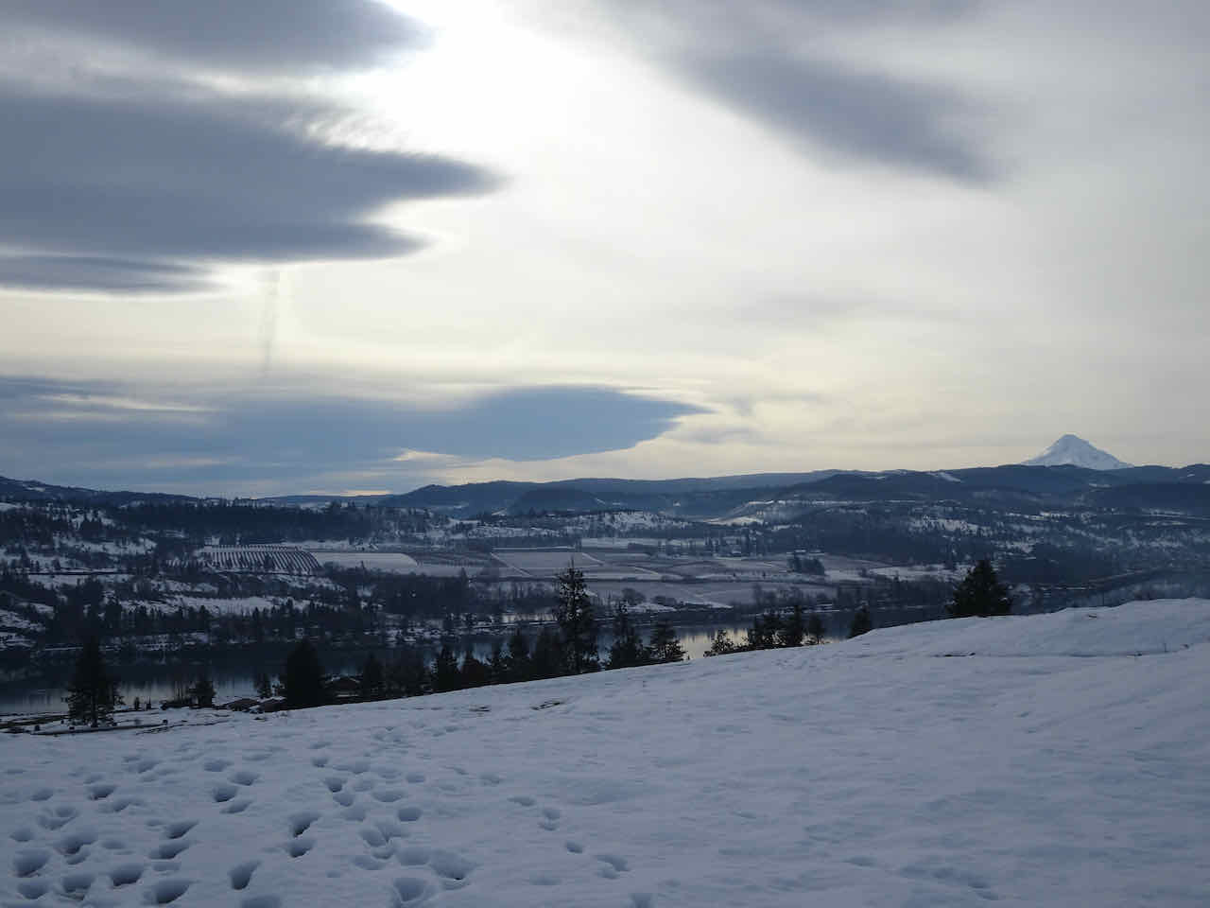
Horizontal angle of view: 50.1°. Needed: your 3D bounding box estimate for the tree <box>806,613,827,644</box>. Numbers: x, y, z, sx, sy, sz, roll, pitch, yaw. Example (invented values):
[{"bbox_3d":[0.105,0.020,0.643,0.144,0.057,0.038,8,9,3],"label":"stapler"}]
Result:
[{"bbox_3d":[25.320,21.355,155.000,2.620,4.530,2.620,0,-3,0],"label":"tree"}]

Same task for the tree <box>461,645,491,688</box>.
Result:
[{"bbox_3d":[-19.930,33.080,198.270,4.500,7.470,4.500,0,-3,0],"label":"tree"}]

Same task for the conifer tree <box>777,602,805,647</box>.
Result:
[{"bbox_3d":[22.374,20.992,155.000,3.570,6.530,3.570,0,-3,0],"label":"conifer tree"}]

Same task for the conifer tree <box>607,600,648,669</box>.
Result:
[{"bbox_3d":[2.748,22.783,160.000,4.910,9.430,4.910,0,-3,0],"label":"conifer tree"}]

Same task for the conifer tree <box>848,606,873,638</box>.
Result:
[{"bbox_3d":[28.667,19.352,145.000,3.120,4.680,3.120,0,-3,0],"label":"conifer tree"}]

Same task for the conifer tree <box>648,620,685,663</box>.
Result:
[{"bbox_3d":[8.620,26.760,182.850,5.190,6.890,5.190,0,-3,0],"label":"conifer tree"}]

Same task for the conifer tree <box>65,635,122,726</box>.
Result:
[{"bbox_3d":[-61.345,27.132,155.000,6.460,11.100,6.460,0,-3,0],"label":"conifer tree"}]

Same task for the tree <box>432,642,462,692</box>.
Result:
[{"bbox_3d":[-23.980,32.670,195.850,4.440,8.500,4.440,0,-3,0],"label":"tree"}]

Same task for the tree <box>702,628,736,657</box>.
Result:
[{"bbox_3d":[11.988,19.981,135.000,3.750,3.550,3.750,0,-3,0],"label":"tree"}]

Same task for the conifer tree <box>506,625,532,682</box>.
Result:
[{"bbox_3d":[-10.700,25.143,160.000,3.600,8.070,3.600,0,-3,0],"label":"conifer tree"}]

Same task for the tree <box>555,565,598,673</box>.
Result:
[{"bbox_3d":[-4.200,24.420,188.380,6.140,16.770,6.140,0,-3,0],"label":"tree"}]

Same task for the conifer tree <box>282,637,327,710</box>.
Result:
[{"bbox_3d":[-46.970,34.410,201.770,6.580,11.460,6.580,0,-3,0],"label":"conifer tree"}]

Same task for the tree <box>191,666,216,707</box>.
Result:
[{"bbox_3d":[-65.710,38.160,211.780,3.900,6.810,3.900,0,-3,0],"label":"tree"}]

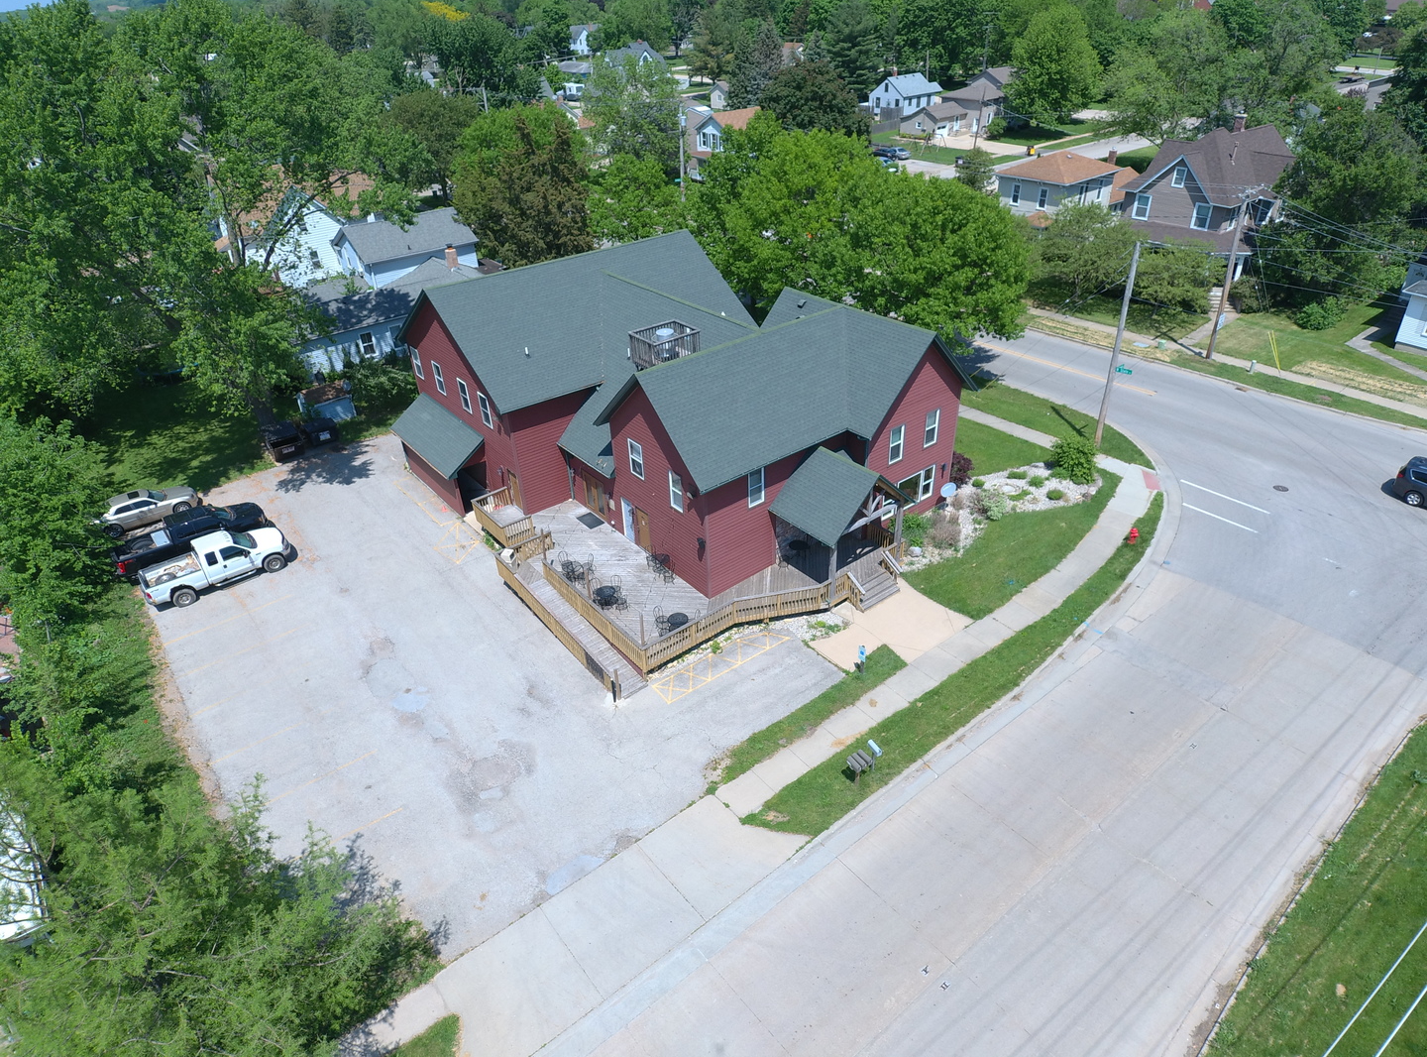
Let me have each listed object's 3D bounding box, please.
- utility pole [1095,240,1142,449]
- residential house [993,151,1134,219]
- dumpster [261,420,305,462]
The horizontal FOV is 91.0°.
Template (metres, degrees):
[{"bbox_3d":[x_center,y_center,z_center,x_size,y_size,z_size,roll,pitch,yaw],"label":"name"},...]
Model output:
[{"bbox_3d":[19.863,-8.564,34.510,0.380,10.447,0.380,-28,43,-31],"label":"utility pole"},{"bbox_3d":[37.127,-35.957,75.119,14.000,7.800,9.000,-25,42,-28],"label":"residential house"},{"bbox_3d":[-25.437,-5.098,41.560,1.800,1.400,1.500,-27,43,-31],"label":"dumpster"}]

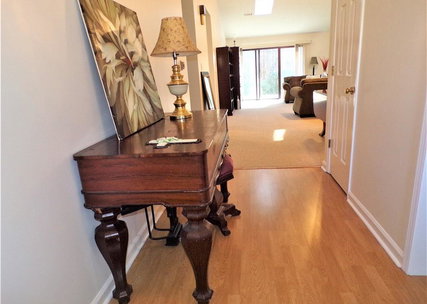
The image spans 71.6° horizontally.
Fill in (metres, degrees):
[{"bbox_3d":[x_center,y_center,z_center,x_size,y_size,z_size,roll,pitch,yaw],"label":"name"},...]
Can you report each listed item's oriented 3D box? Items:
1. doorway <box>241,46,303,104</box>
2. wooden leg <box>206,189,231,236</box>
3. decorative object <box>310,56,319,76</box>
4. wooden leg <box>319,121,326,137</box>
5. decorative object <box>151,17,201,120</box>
[{"bbox_3d":[2.303,-3.064,11.725,2.400,2.003,0.130,-1,15,8],"label":"doorway"},{"bbox_3d":[0.038,0.428,2.164,0.171,0.350,0.158,-1,15,8],"label":"wooden leg"},{"bbox_3d":[3.330,-2.808,9.756,0.275,0.634,0.275,-1,15,8],"label":"decorative object"},{"bbox_3d":[1.913,-0.423,5.181,0.110,0.263,0.110,-1,15,8],"label":"wooden leg"},{"bbox_3d":[-0.273,-0.620,2.225,0.384,0.717,0.384,-1,15,8],"label":"decorative object"}]

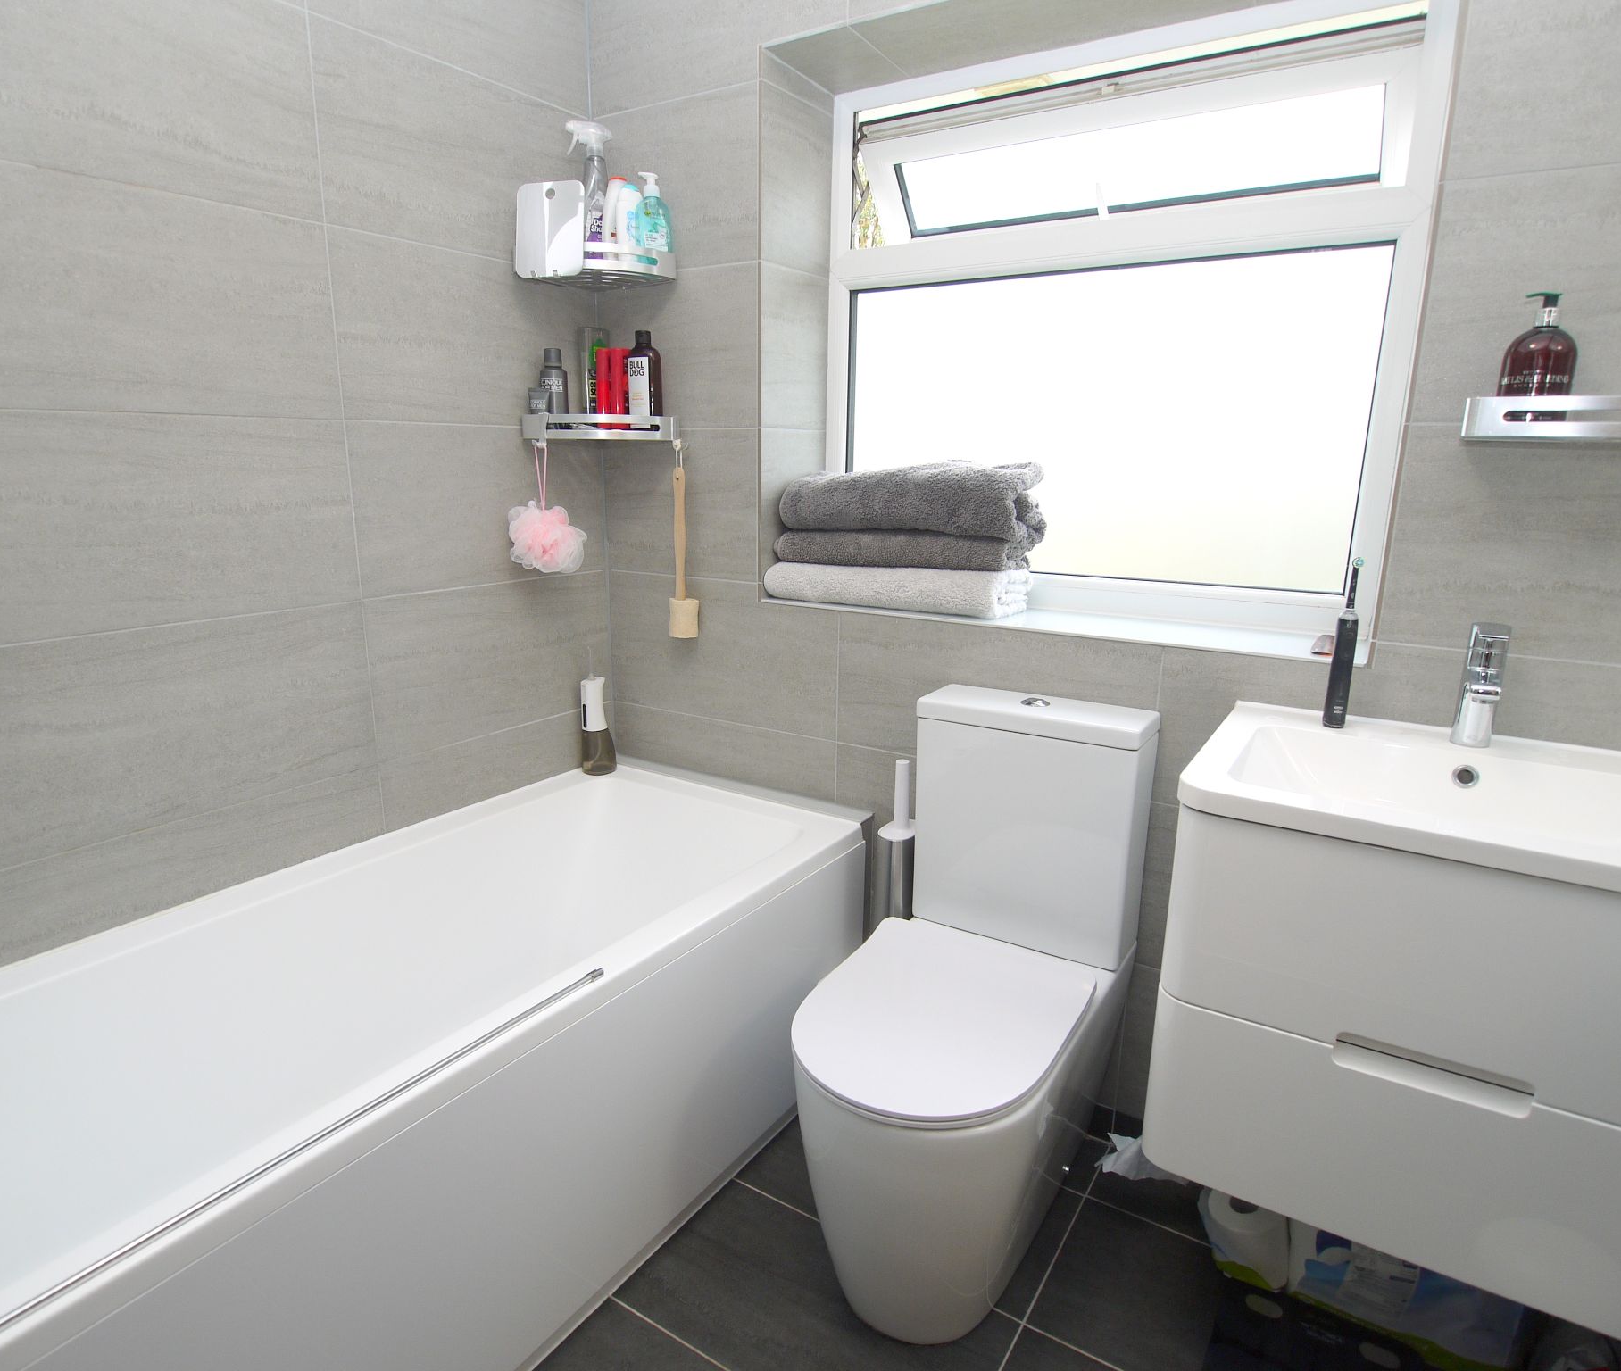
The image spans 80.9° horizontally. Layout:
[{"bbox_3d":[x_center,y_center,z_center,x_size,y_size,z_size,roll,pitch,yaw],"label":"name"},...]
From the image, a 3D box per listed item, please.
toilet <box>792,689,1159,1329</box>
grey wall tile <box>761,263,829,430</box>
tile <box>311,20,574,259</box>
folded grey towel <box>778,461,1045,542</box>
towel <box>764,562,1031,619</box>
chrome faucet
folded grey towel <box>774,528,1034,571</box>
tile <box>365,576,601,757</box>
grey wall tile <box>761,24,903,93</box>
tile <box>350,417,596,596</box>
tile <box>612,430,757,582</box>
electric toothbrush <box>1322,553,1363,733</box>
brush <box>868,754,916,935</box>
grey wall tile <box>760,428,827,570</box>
[{"bbox_3d":[0.235,0.491,1.481,0.370,0.845,0.640,9,16,31],"label":"toilet"},{"bbox_3d":[-0.033,-0.671,1.921,0.010,0.302,0.252,9,16,32],"label":"grey wall tile"},{"bbox_3d":[-0.613,-0.936,1.718,0.010,0.300,0.587,9,16,32],"label":"tile"},{"bbox_3d":[0.197,-0.364,1.836,0.500,0.135,0.200,9,16,31],"label":"folded grey towel"},{"bbox_3d":[0.174,-0.207,1.900,0.480,0.084,0.195,9,16,32],"label":"towel"},{"bbox_3d":[0.871,0.003,1.229,0.048,0.165,0.125,9,16,31],"label":"chrome faucet"},{"bbox_3d":[0.180,-0.275,1.878,0.475,0.062,0.185,9,16,32],"label":"folded grey towel"},{"bbox_3d":[-0.623,-0.060,1.943,0.010,0.302,0.588,9,16,32],"label":"tile"},{"bbox_3d":[0.054,-1.158,1.753,0.182,0.010,0.260,9,16,32],"label":"grey wall tile"},{"bbox_3d":[-0.620,-0.356,1.877,0.010,0.302,0.584,9,16,31],"label":"tile"},{"bbox_3d":[-0.275,-0.381,1.991,0.423,0.300,0.010,9,16,32],"label":"tile"},{"bbox_3d":[0.752,-0.056,1.332,0.032,0.236,0.034,5,14,16],"label":"electric toothbrush"},{"bbox_3d":[0.171,0.324,1.807,0.090,0.370,0.090,9,16,31],"label":"brush"},{"bbox_3d":[-0.035,-0.377,1.992,0.010,0.302,0.252,9,16,32],"label":"grey wall tile"}]

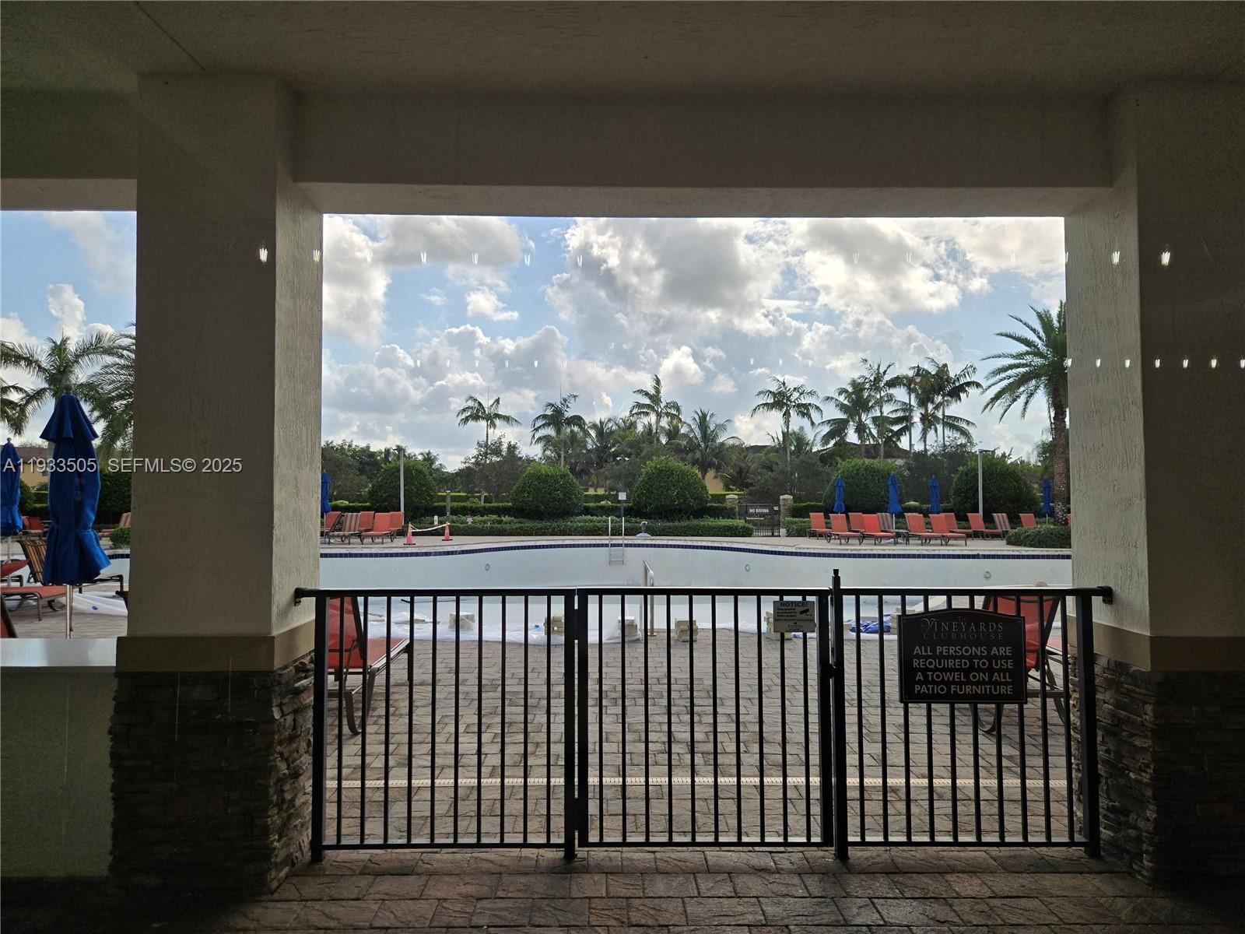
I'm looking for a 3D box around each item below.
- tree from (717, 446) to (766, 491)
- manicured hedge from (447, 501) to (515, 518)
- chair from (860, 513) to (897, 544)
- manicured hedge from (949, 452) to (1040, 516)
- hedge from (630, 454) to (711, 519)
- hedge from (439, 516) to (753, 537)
[{"bbox_3d":[7.399,1.039,50.993,3.200,4.664,3.200,0,-2,0],"label":"tree"},{"bbox_3d":[-6.144,2.230,36.146,3.100,1.356,1.100,0,-2,0],"label":"manicured hedge"},{"bbox_3d":[8.503,2.063,27.574,0.660,0.970,1.650,0,-2,-1],"label":"chair"},{"bbox_3d":[15.211,1.063,33.782,3.700,3.281,3.400,0,-2,0],"label":"manicured hedge"},{"bbox_3d":[1.990,1.157,34.200,3.200,3.250,3.200,0,-2,-1],"label":"hedge"},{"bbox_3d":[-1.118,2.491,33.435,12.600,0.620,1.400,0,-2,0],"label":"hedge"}]

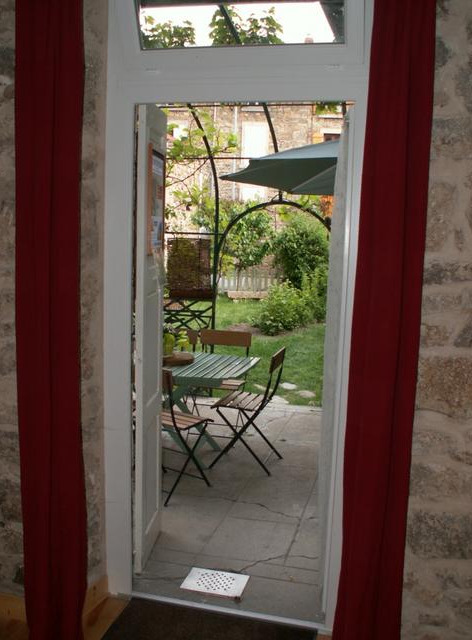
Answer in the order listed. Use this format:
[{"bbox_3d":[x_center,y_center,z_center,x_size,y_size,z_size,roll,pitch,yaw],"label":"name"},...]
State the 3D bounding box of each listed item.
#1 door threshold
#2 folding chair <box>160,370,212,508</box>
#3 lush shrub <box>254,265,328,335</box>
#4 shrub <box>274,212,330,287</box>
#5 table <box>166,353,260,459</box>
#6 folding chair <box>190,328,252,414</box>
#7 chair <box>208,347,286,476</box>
[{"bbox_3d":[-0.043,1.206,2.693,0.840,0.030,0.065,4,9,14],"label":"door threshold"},{"bbox_3d":[-0.409,0.635,3.911,0.390,0.800,0.420,8,11,36],"label":"folding chair"},{"bbox_3d":[1.089,-0.342,10.055,1.350,1.000,1.200,4,9,14],"label":"lush shrub"},{"bbox_3d":[1.470,-1.213,12.909,1.450,1.850,1.400,4,9,14],"label":"shrub"},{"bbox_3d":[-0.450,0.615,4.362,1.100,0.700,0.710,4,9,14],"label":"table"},{"bbox_3d":[-0.123,0.499,4.855,0.390,0.800,0.420,4,9,13],"label":"folding chair"},{"bbox_3d":[0.084,0.584,4.335,0.420,0.800,0.390,4,9,13],"label":"chair"}]

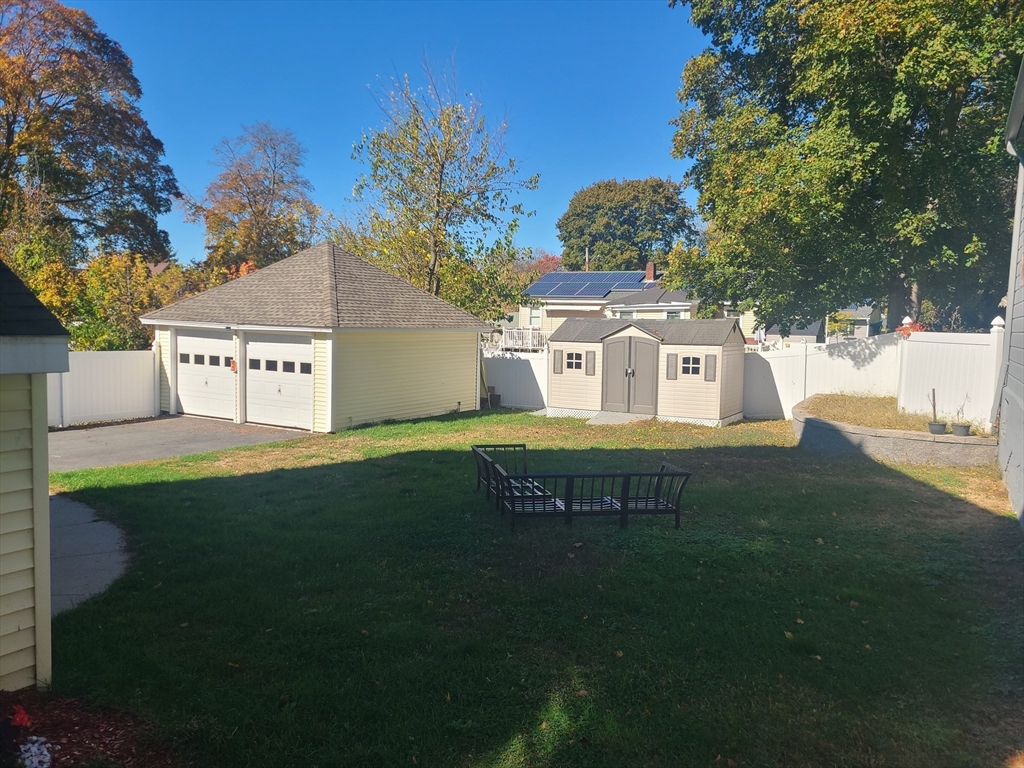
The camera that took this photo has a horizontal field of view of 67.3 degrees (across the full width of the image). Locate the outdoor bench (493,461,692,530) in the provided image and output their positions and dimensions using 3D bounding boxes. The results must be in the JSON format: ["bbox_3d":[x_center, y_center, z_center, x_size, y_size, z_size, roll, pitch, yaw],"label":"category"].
[{"bbox_3d":[0.989,1.417,9.773,2.344,0.715,0.856,0,4,-11],"label":"outdoor bench"}]

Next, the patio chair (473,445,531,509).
[{"bbox_3d":[-0.020,1.316,10.908,0.814,0.715,1.579,0,4,-11],"label":"patio chair"}]

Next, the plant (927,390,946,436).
[{"bbox_3d":[8.031,0.510,14.592,0.350,0.840,0.332,3,5,29],"label":"plant"}]

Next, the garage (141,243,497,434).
[{"bbox_3d":[-5.176,-1.561,21.360,6.800,4.660,6.450,3,5,30],"label":"garage"}]

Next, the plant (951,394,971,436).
[{"bbox_3d":[8.366,0.565,14.394,0.350,0.770,0.332,3,5,30],"label":"plant"}]

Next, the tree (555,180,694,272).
[{"bbox_3d":[10.111,-10.551,69.396,12.742,16.069,12.742,1,4,0],"label":"tree"}]

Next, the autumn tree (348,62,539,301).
[{"bbox_3d":[-2.522,-5.506,27.671,6.917,11.790,6.917,1,4,0],"label":"autumn tree"}]

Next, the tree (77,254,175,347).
[{"bbox_3d":[-13.518,-2.153,26.931,3.511,4.855,3.511,1,4,0],"label":"tree"}]

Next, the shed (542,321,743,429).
[{"bbox_3d":[3.504,-0.420,20.027,4.580,2.563,2.450,3,5,29],"label":"shed"}]

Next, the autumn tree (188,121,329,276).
[{"bbox_3d":[-14.797,-8.031,44.545,8.308,13.919,8.308,1,4,0],"label":"autumn tree"}]

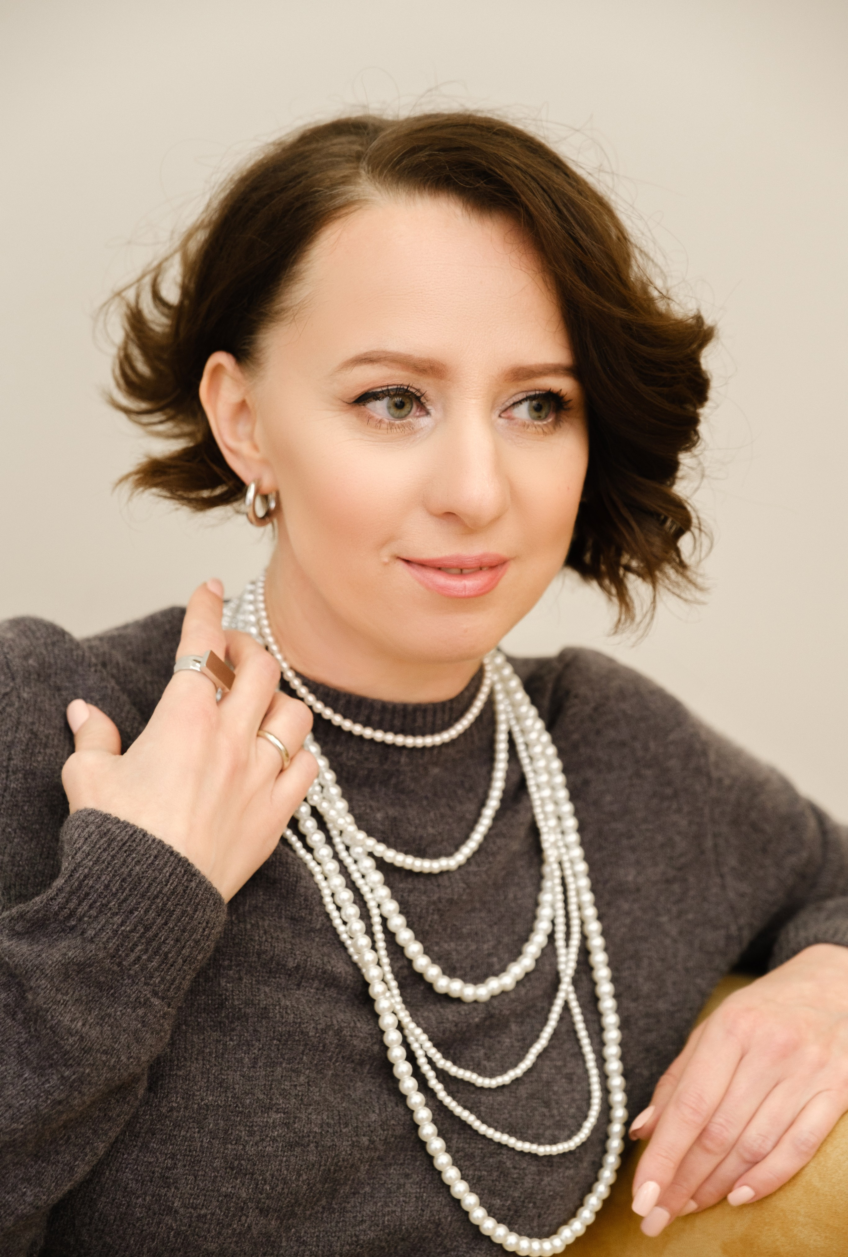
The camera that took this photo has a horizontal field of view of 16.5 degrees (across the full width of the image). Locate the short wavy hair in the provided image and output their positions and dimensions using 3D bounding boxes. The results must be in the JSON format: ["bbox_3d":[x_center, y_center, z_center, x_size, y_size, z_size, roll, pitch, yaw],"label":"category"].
[{"bbox_3d":[-0.009,-0.121,1.370,0.255,0.230,0.215,-1,6,-21],"label":"short wavy hair"}]

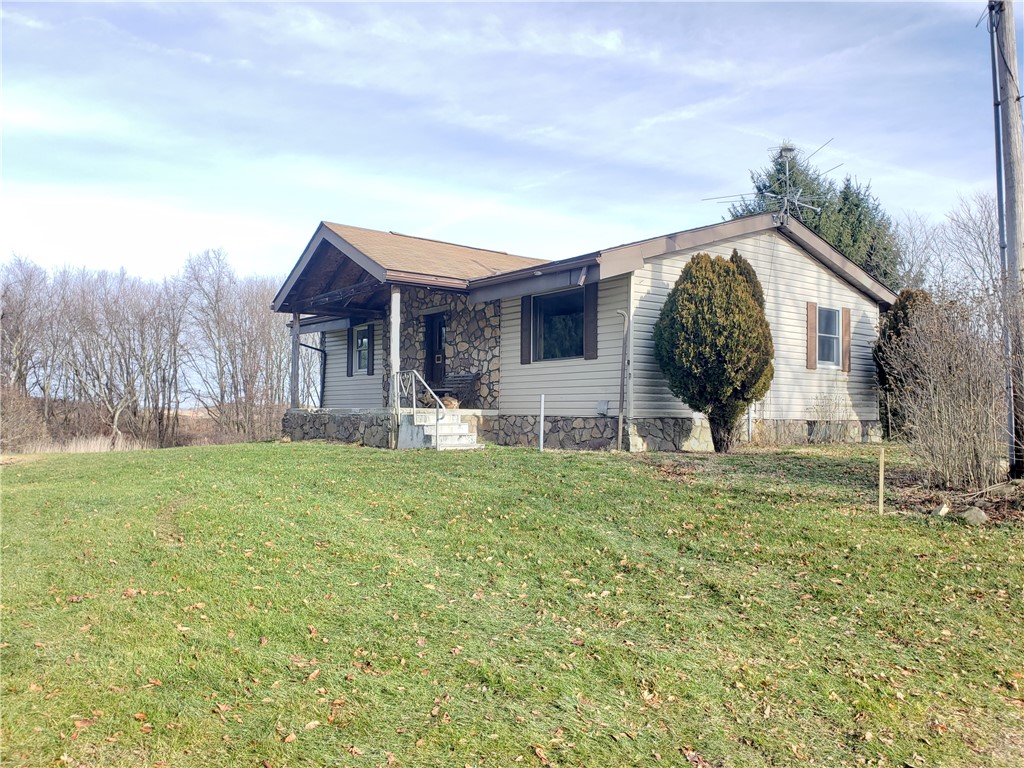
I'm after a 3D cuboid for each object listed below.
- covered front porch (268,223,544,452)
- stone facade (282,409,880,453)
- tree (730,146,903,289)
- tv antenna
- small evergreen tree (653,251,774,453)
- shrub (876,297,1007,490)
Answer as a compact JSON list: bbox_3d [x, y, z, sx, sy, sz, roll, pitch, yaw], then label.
[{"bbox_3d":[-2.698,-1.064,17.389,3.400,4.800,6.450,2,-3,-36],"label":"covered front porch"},{"bbox_3d":[0.299,1.088,19.615,10.200,0.800,13.300,2,-3,-36],"label":"stone facade"},{"bbox_3d":[10.560,-3.220,26.803,6.000,10.240,6.300,2,-3,-36],"label":"tree"},{"bbox_3d":[5.463,-3.891,15.044,1.900,1.650,2.850,2,-3,-36],"label":"tv antenna"},{"bbox_3d":[3.249,-0.524,12.400,1.900,3.250,1.950,1,-2,0],"label":"small evergreen tree"},{"bbox_3d":[4.747,0.094,8.500,1.450,2.100,1.450,-1,-2,29],"label":"shrub"}]

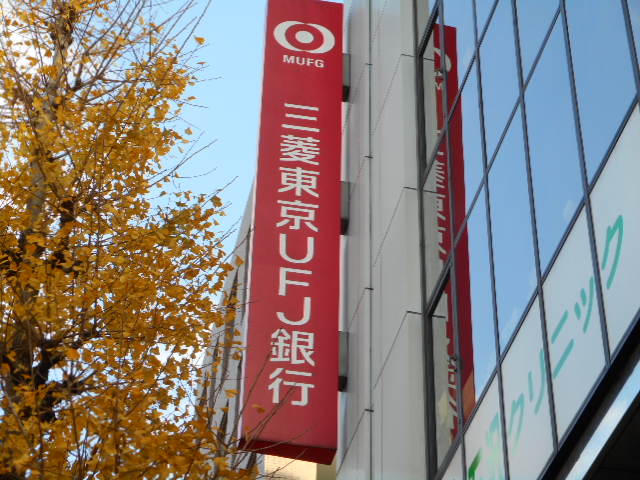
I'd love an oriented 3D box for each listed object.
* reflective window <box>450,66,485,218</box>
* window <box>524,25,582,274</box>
[{"bbox_3d":[1.381,-0.858,15.217,0.080,1.551,0.896,10,-44,-9],"label":"reflective window"},{"bbox_3d":[1.800,-0.762,12.562,0.080,2.041,0.912,10,-44,-9],"label":"window"}]

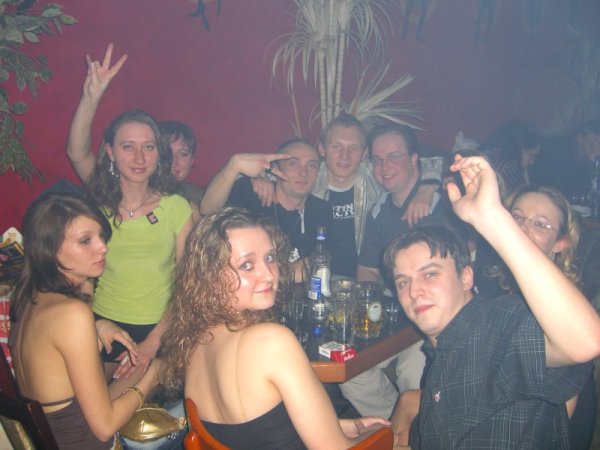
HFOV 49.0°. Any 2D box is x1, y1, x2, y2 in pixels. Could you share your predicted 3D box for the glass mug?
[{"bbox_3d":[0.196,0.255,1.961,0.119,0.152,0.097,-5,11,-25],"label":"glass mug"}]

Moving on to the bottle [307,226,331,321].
[{"bbox_3d":[0.067,0.154,2.117,0.073,0.296,0.073,5,11,26],"label":"bottle"}]

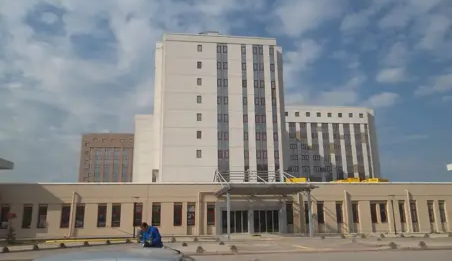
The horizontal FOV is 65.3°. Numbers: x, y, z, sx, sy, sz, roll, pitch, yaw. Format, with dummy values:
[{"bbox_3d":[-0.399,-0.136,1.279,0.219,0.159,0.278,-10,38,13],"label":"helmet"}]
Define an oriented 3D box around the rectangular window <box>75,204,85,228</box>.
[{"bbox_3d":[-13.648,8.014,33.088,0.790,2.243,0.200,1,-13,-8],"label":"rectangular window"}]

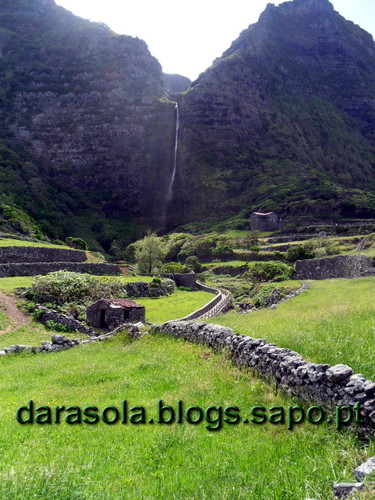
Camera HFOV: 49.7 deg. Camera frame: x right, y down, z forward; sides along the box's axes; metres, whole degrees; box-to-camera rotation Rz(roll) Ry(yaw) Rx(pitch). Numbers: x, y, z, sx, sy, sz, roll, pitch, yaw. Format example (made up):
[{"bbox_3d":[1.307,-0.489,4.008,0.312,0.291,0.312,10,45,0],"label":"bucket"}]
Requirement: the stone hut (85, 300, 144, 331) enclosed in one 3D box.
[{"bbox_3d":[-6.453,5.822,36.500,3.200,2.650,4.100,-2,-4,32],"label":"stone hut"}]

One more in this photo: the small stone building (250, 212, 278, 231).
[{"bbox_3d":[19.993,-7.348,105.000,5.900,4.800,4.300,1,-4,-14],"label":"small stone building"}]

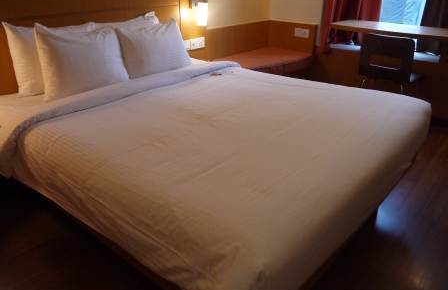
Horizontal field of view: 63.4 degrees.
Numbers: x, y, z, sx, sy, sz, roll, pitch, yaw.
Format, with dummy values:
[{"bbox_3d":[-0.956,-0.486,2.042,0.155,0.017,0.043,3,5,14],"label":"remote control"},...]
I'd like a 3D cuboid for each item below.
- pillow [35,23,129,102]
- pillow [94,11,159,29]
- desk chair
[{"bbox_3d":[-0.811,-0.494,2.108,0.170,0.390,0.560,3,21,42],"label":"pillow"},{"bbox_3d":[-0.648,-0.689,2.484,0.160,0.400,0.560,6,23,41],"label":"pillow"},{"bbox_3d":[1.344,-0.504,2.984,0.420,0.780,0.470,20,32,35],"label":"desk chair"}]

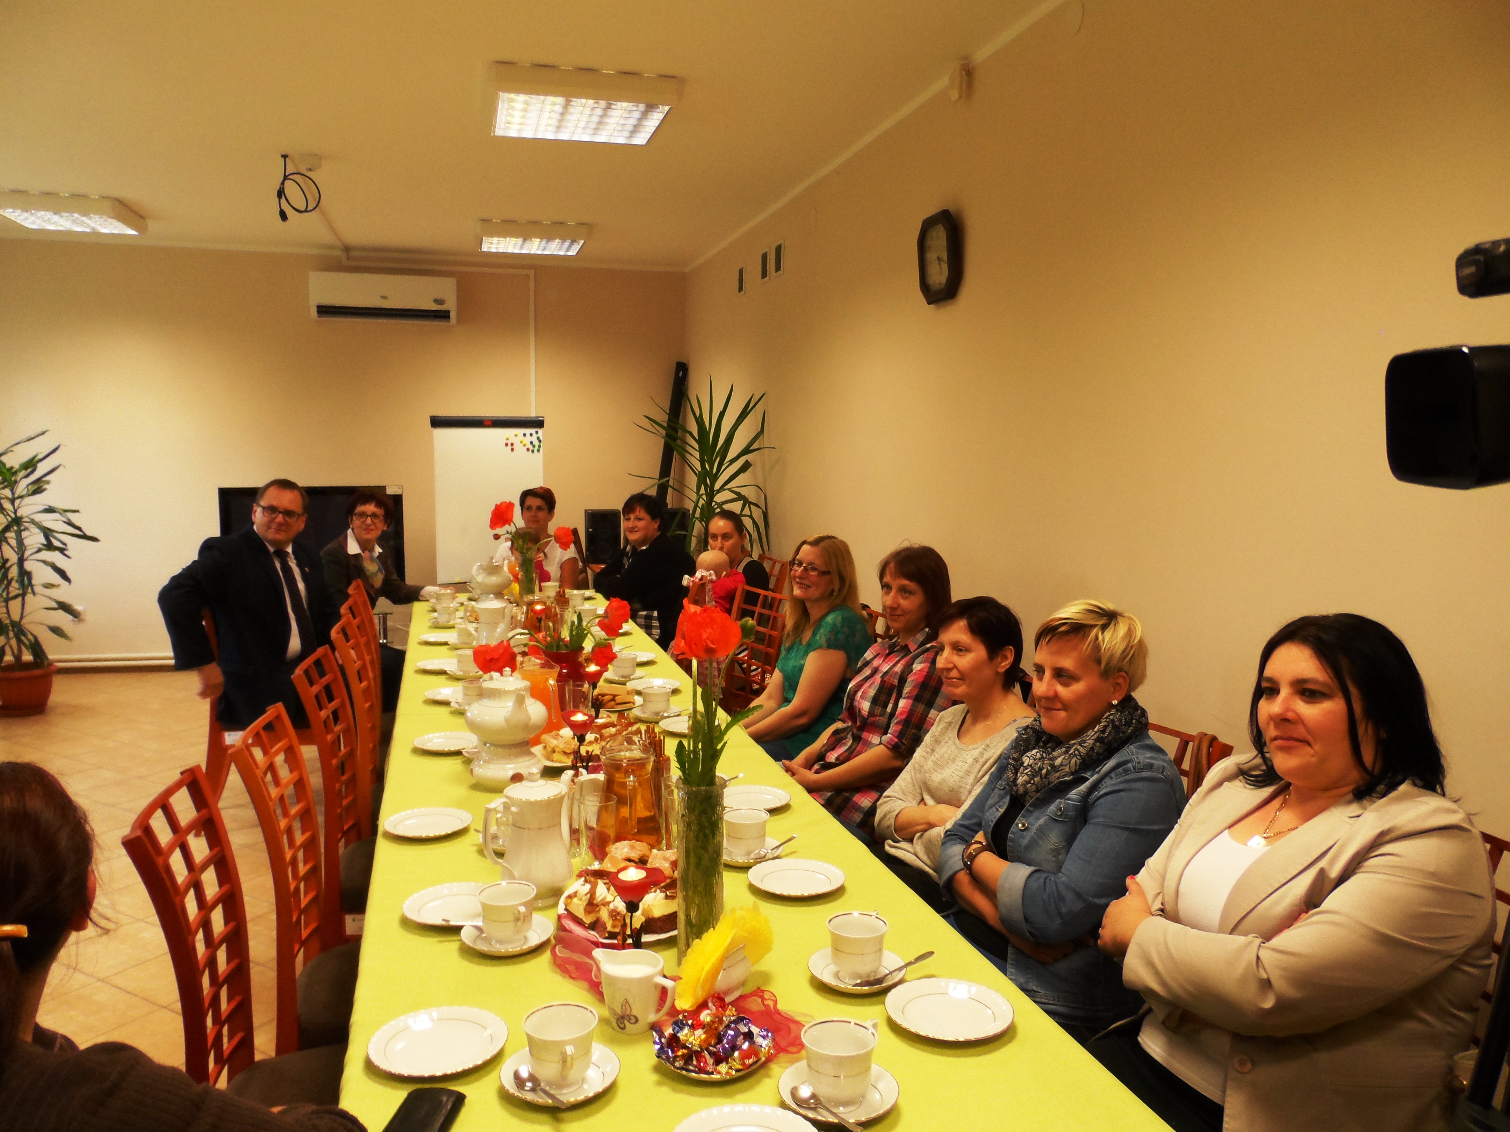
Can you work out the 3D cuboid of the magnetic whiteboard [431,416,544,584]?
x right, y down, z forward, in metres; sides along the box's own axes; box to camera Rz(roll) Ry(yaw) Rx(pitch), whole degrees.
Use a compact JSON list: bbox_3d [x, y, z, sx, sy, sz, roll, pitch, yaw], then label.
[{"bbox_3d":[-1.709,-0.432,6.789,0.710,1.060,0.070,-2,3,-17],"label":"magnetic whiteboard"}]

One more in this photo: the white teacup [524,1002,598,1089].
[{"bbox_3d":[-0.224,0.574,1.226,0.086,0.077,0.105,-3,7,-22],"label":"white teacup"}]

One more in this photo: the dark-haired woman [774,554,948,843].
[{"bbox_3d":[0.205,0.562,2.729,0.710,1.240,0.500,-3,7,-24],"label":"dark-haired woman"}]

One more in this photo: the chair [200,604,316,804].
[{"bbox_3d":[-1.947,0.538,4.237,0.500,0.960,0.410,-1,6,-11],"label":"chair"}]

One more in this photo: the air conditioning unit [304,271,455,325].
[{"bbox_3d":[-2.516,-1.812,7.130,0.925,0.310,0.220,-2,6,-17],"label":"air conditioning unit"}]

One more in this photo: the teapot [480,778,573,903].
[{"bbox_3d":[-0.367,0.449,1.747,0.178,0.222,0.120,-7,10,-45],"label":"teapot"}]

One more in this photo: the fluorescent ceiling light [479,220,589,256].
[{"bbox_3d":[-1.381,-2.012,6.463,0.630,0.088,0.630,-2,7,-17],"label":"fluorescent ceiling light"}]

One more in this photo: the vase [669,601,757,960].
[{"bbox_3d":[-0.068,0.318,1.525,0.135,0.535,0.125,-2,7,-17],"label":"vase"}]

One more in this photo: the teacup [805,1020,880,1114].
[{"bbox_3d":[0.103,0.576,1.205,0.084,0.076,0.103,6,9,43],"label":"teacup"}]

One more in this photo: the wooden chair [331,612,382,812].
[{"bbox_3d":[-1.007,0.647,3.242,0.500,0.960,0.410,-1,6,-14],"label":"wooden chair"}]

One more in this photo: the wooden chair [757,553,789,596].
[{"bbox_3d":[-0.112,0.445,5.142,0.500,0.960,0.410,-3,7,-24],"label":"wooden chair"}]

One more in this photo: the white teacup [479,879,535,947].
[{"bbox_3d":[-0.358,0.512,1.526,0.085,0.070,0.100,-3,7,-24],"label":"white teacup"}]

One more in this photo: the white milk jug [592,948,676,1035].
[{"bbox_3d":[-0.158,0.559,1.372,0.122,0.091,0.080,3,7,23],"label":"white milk jug"}]

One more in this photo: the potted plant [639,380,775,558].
[{"bbox_3d":[-0.268,-0.105,5.801,0.760,1.850,0.760,-2,7,-17],"label":"potted plant"}]

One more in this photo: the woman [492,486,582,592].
[{"bbox_3d":[-1.124,0.232,5.536,0.480,1.290,0.720,-1,6,-14],"label":"woman"}]

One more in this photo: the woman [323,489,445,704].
[{"bbox_3d":[-1.688,0.311,4.743,0.560,1.300,0.780,-4,7,-31],"label":"woman"}]

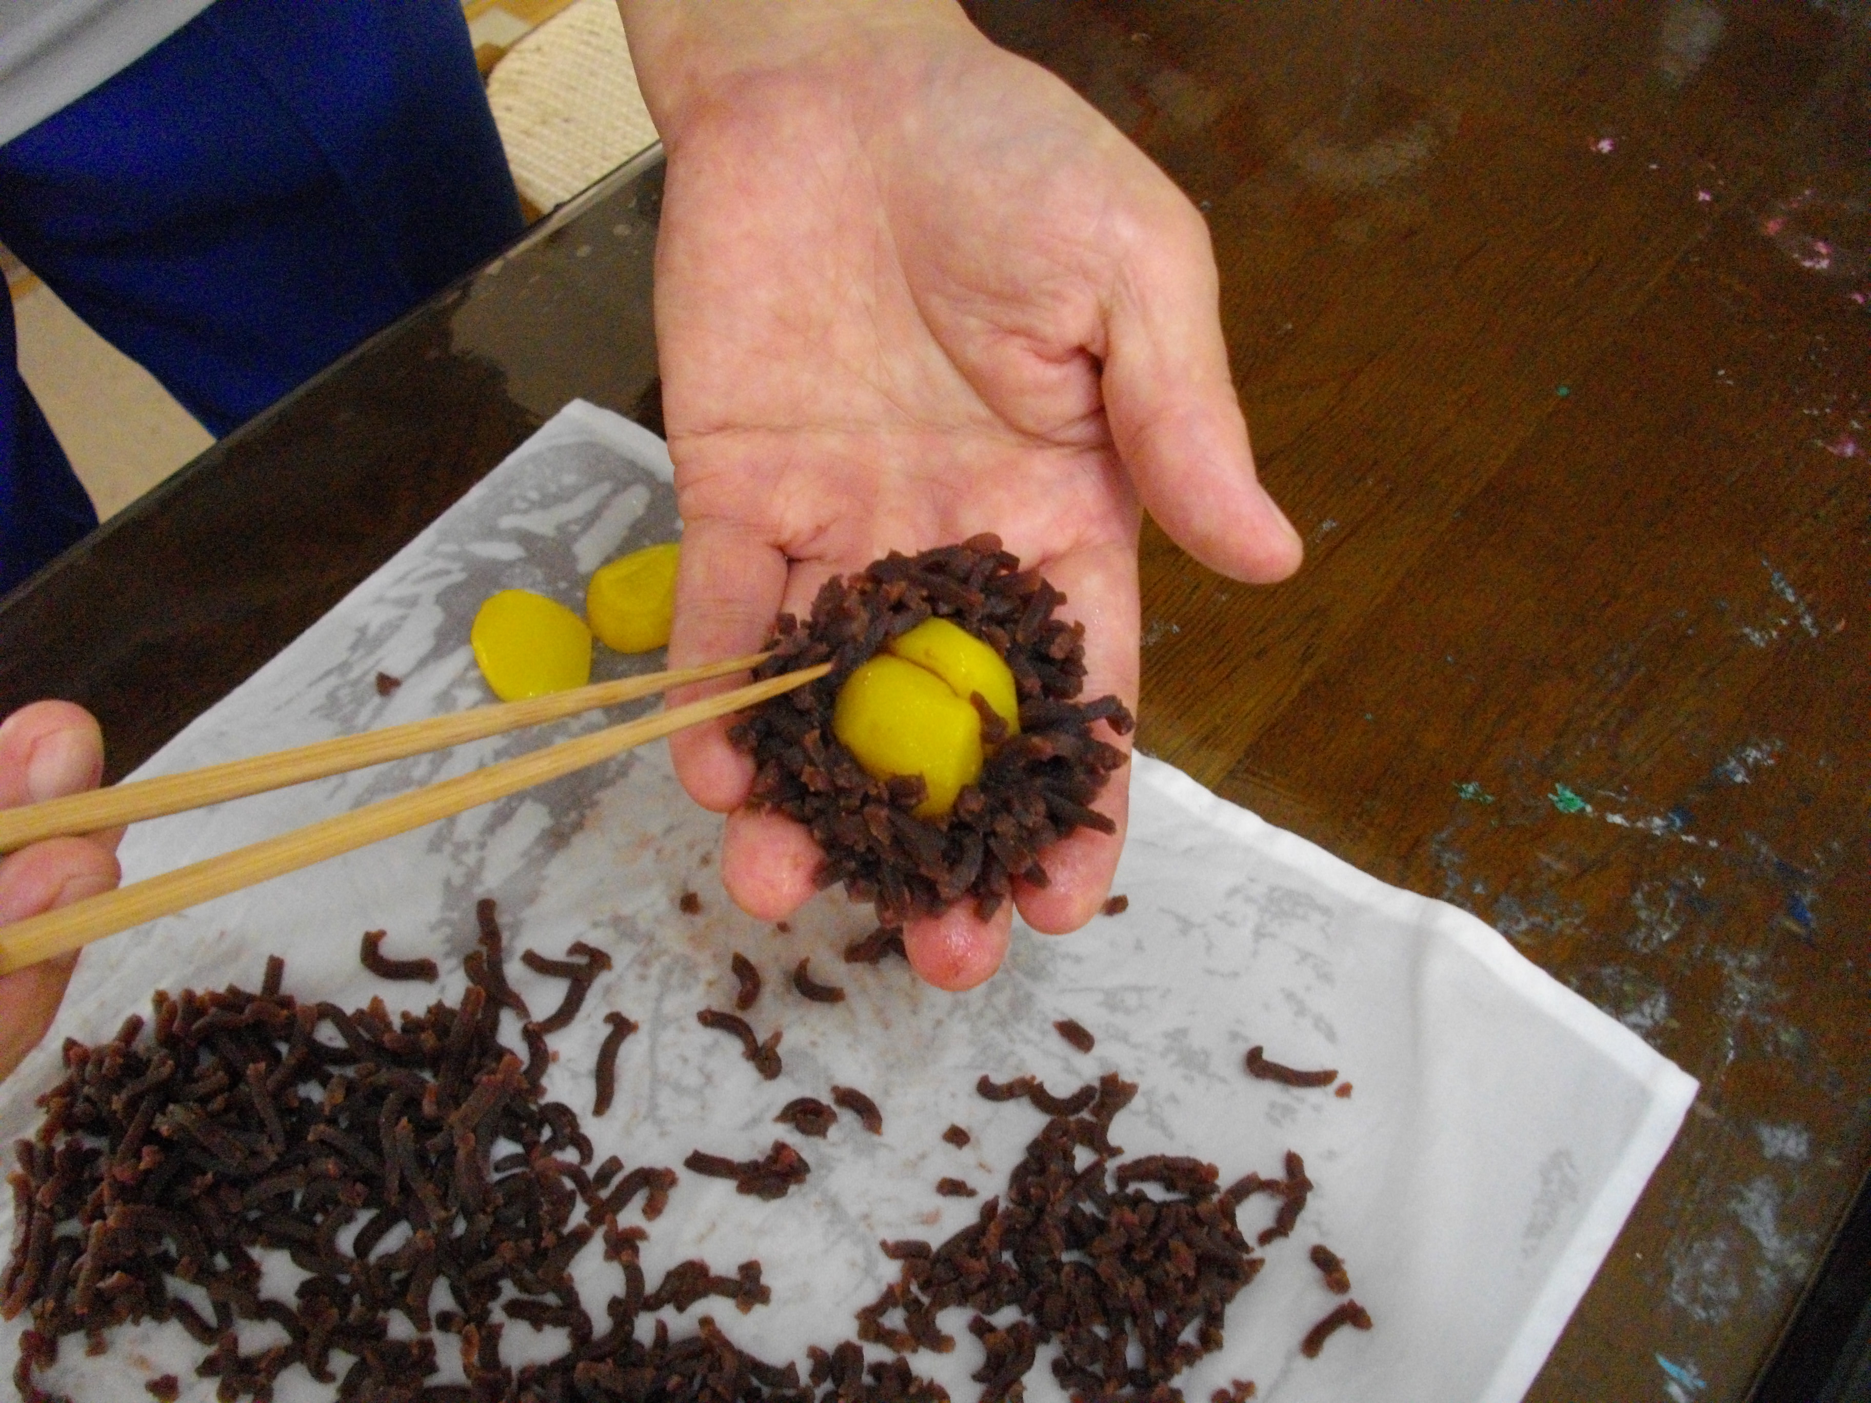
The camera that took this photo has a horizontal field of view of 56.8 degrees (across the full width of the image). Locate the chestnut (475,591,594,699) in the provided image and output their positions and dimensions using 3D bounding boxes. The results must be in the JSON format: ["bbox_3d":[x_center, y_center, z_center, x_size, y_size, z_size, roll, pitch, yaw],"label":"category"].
[{"bbox_3d":[-0.093,-0.013,0.399,0.029,0.021,0.029,-1,54,0],"label":"chestnut"}]

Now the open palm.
[{"bbox_3d":[0.004,-0.041,0.321,0.110,0.057,0.191,-7,72,-4],"label":"open palm"}]

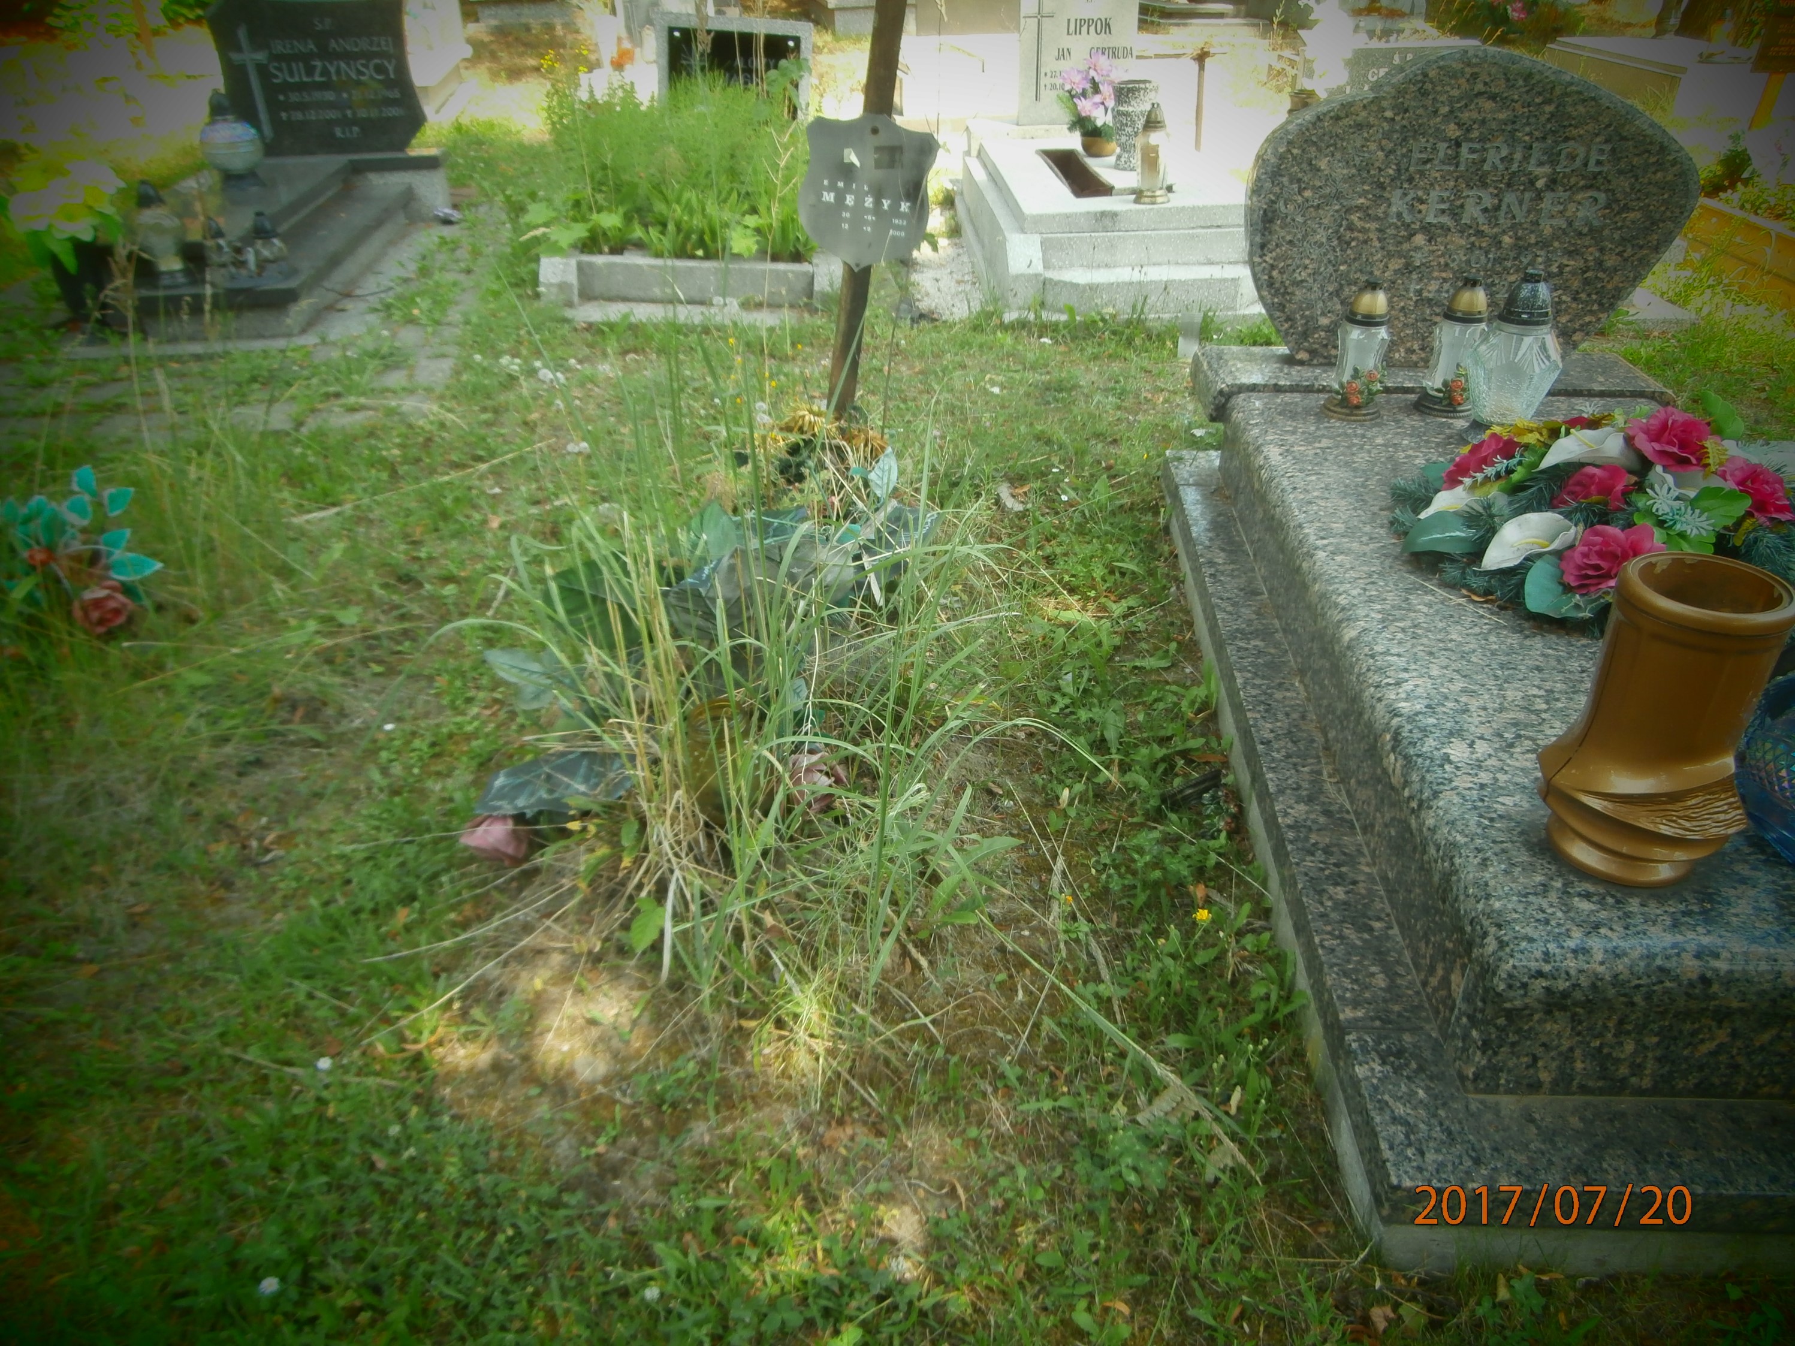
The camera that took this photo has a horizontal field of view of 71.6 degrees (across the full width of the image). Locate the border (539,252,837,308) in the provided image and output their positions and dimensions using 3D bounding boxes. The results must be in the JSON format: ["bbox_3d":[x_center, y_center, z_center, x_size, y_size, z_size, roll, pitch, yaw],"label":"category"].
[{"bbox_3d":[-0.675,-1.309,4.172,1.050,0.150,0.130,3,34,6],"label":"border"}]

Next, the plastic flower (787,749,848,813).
[{"bbox_3d":[-0.123,0.168,1.926,0.095,0.095,0.085,-3,34,-4],"label":"plastic flower"}]

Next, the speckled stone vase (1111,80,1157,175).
[{"bbox_3d":[0.891,-2.064,4.697,0.161,0.290,0.161,-3,33,-3],"label":"speckled stone vase"}]

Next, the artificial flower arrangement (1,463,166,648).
[{"bbox_3d":[-1.593,-0.227,2.441,0.290,0.300,0.250,-23,40,-29],"label":"artificial flower arrangement"}]

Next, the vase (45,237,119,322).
[{"bbox_3d":[-2.651,-1.262,4.009,0.180,0.240,0.180,-1,34,0],"label":"vase"}]

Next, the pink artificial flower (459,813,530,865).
[{"bbox_3d":[-0.600,0.248,1.853,0.100,0.072,0.085,-14,36,-19],"label":"pink artificial flower"}]

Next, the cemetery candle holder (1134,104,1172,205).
[{"bbox_3d":[0.800,-1.604,3.845,0.112,0.270,0.112,-1,34,0],"label":"cemetery candle holder"}]

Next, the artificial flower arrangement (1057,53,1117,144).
[{"bbox_3d":[0.670,-2.034,4.408,0.200,0.280,0.190,-1,34,0],"label":"artificial flower arrangement"}]

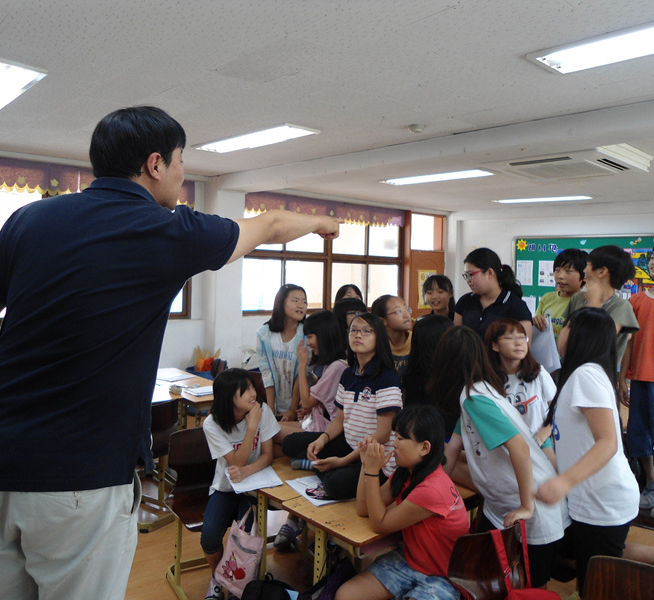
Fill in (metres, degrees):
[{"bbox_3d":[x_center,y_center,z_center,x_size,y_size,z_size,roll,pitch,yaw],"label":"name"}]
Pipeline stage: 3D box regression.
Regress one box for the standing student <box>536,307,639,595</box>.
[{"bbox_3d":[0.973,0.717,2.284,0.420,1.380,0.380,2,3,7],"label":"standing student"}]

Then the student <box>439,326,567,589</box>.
[{"bbox_3d":[0.665,0.825,2.280,0.490,1.430,0.450,1,3,-10],"label":"student"}]

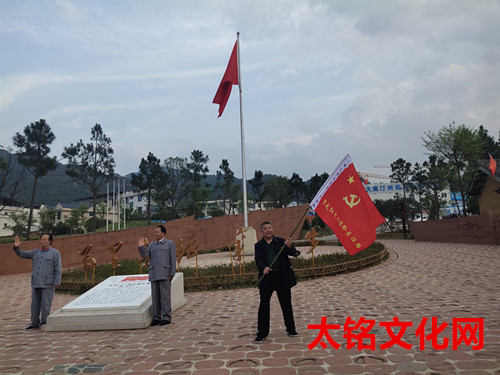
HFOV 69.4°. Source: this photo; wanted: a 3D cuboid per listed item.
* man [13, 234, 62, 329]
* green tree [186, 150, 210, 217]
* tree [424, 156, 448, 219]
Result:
[{"bbox_3d":[-3.869,1.711,6.574,0.760,1.690,0.500,-4,-6,11],"label":"man"},{"bbox_3d":[-4.976,-0.177,34.227,2.100,6.770,2.100,-2,-6,0],"label":"green tree"},{"bbox_3d":[19.490,0.518,38.000,2.599,7.901,2.599,-6,-8,27],"label":"tree"}]

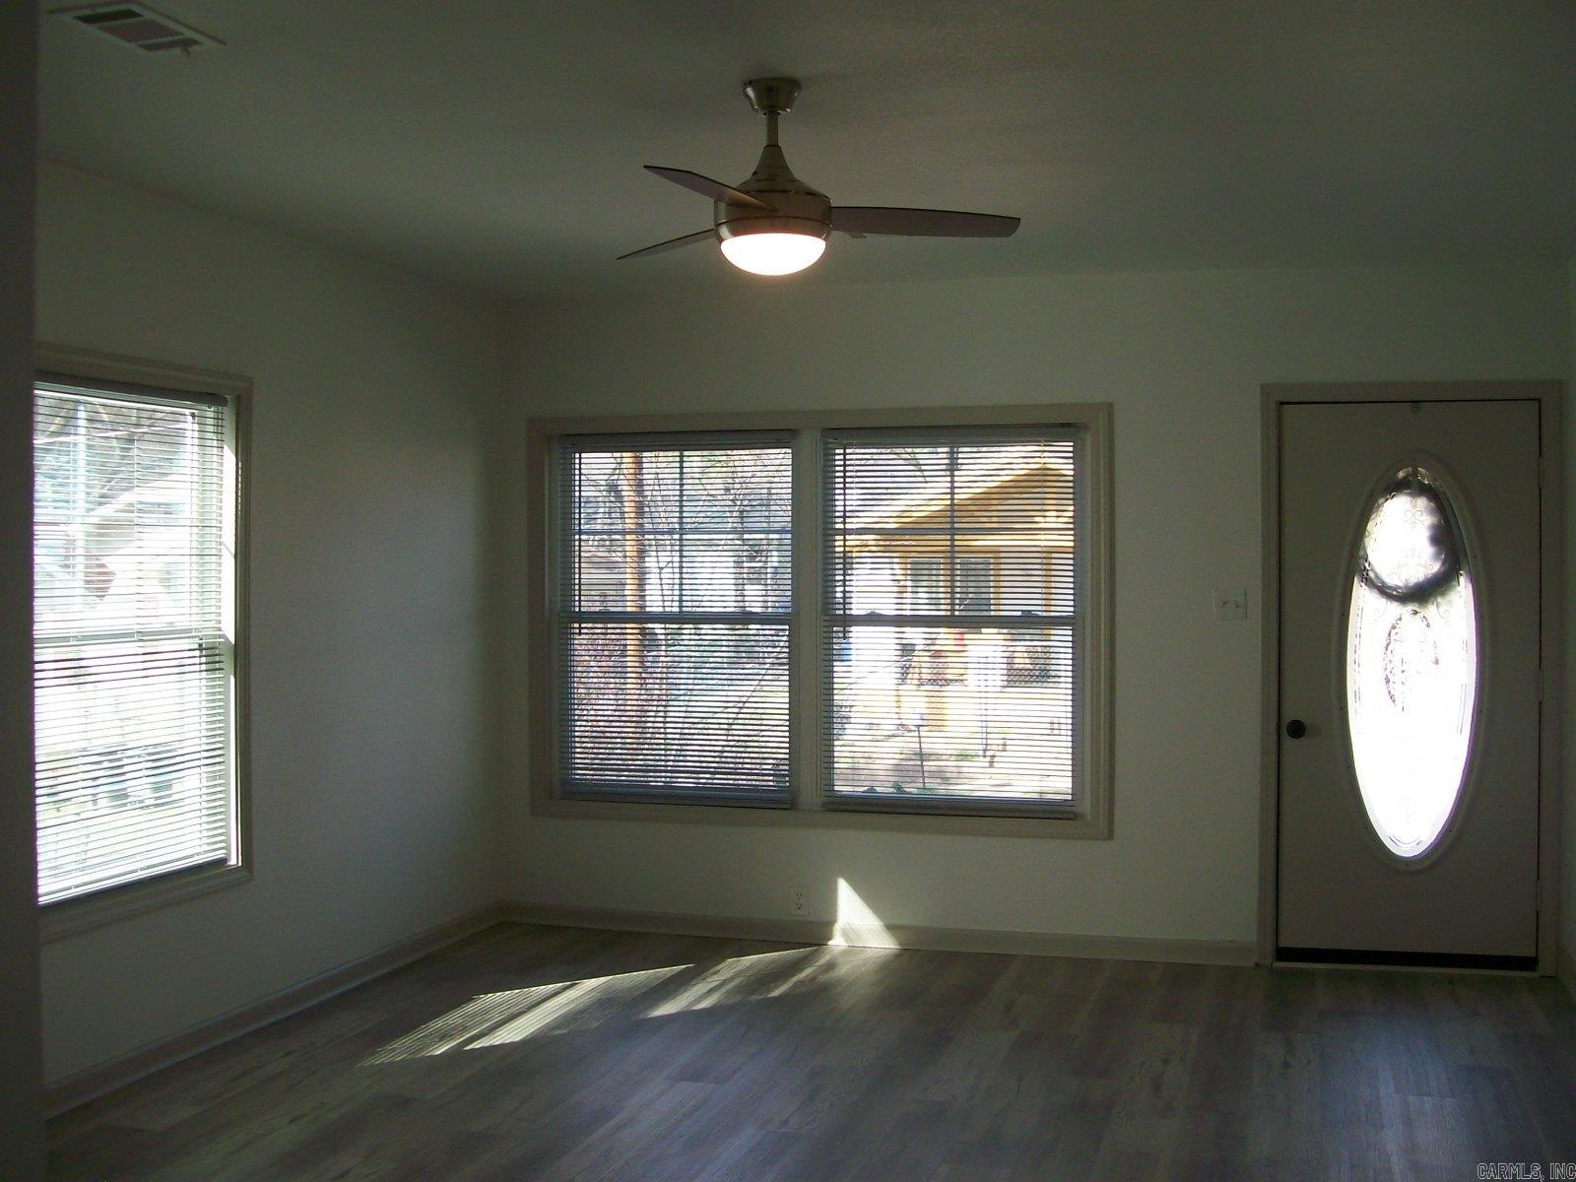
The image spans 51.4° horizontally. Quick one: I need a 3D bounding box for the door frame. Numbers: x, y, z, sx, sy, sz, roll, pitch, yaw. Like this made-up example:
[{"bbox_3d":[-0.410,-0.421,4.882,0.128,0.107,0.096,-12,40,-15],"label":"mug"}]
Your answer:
[{"bbox_3d":[2.198,0.310,5.783,1.017,2.054,0.120,0,1,17],"label":"door frame"}]

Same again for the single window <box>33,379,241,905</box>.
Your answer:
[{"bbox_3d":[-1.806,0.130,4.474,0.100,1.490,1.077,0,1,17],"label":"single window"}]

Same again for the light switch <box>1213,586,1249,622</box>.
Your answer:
[{"bbox_3d":[1.571,0.046,5.824,0.118,0.116,0.015,0,1,17],"label":"light switch"}]

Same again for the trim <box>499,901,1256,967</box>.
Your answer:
[{"bbox_3d":[0.256,1.309,6.228,2.990,0.093,0.018,0,1,17],"label":"trim"}]

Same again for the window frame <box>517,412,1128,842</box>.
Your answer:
[{"bbox_3d":[0.084,0.112,6.308,2.275,1.560,0.100,0,1,17],"label":"window frame"}]

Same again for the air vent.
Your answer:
[{"bbox_3d":[-1.257,-1.091,3.204,0.186,0.025,0.292,0,1,17],"label":"air vent"}]

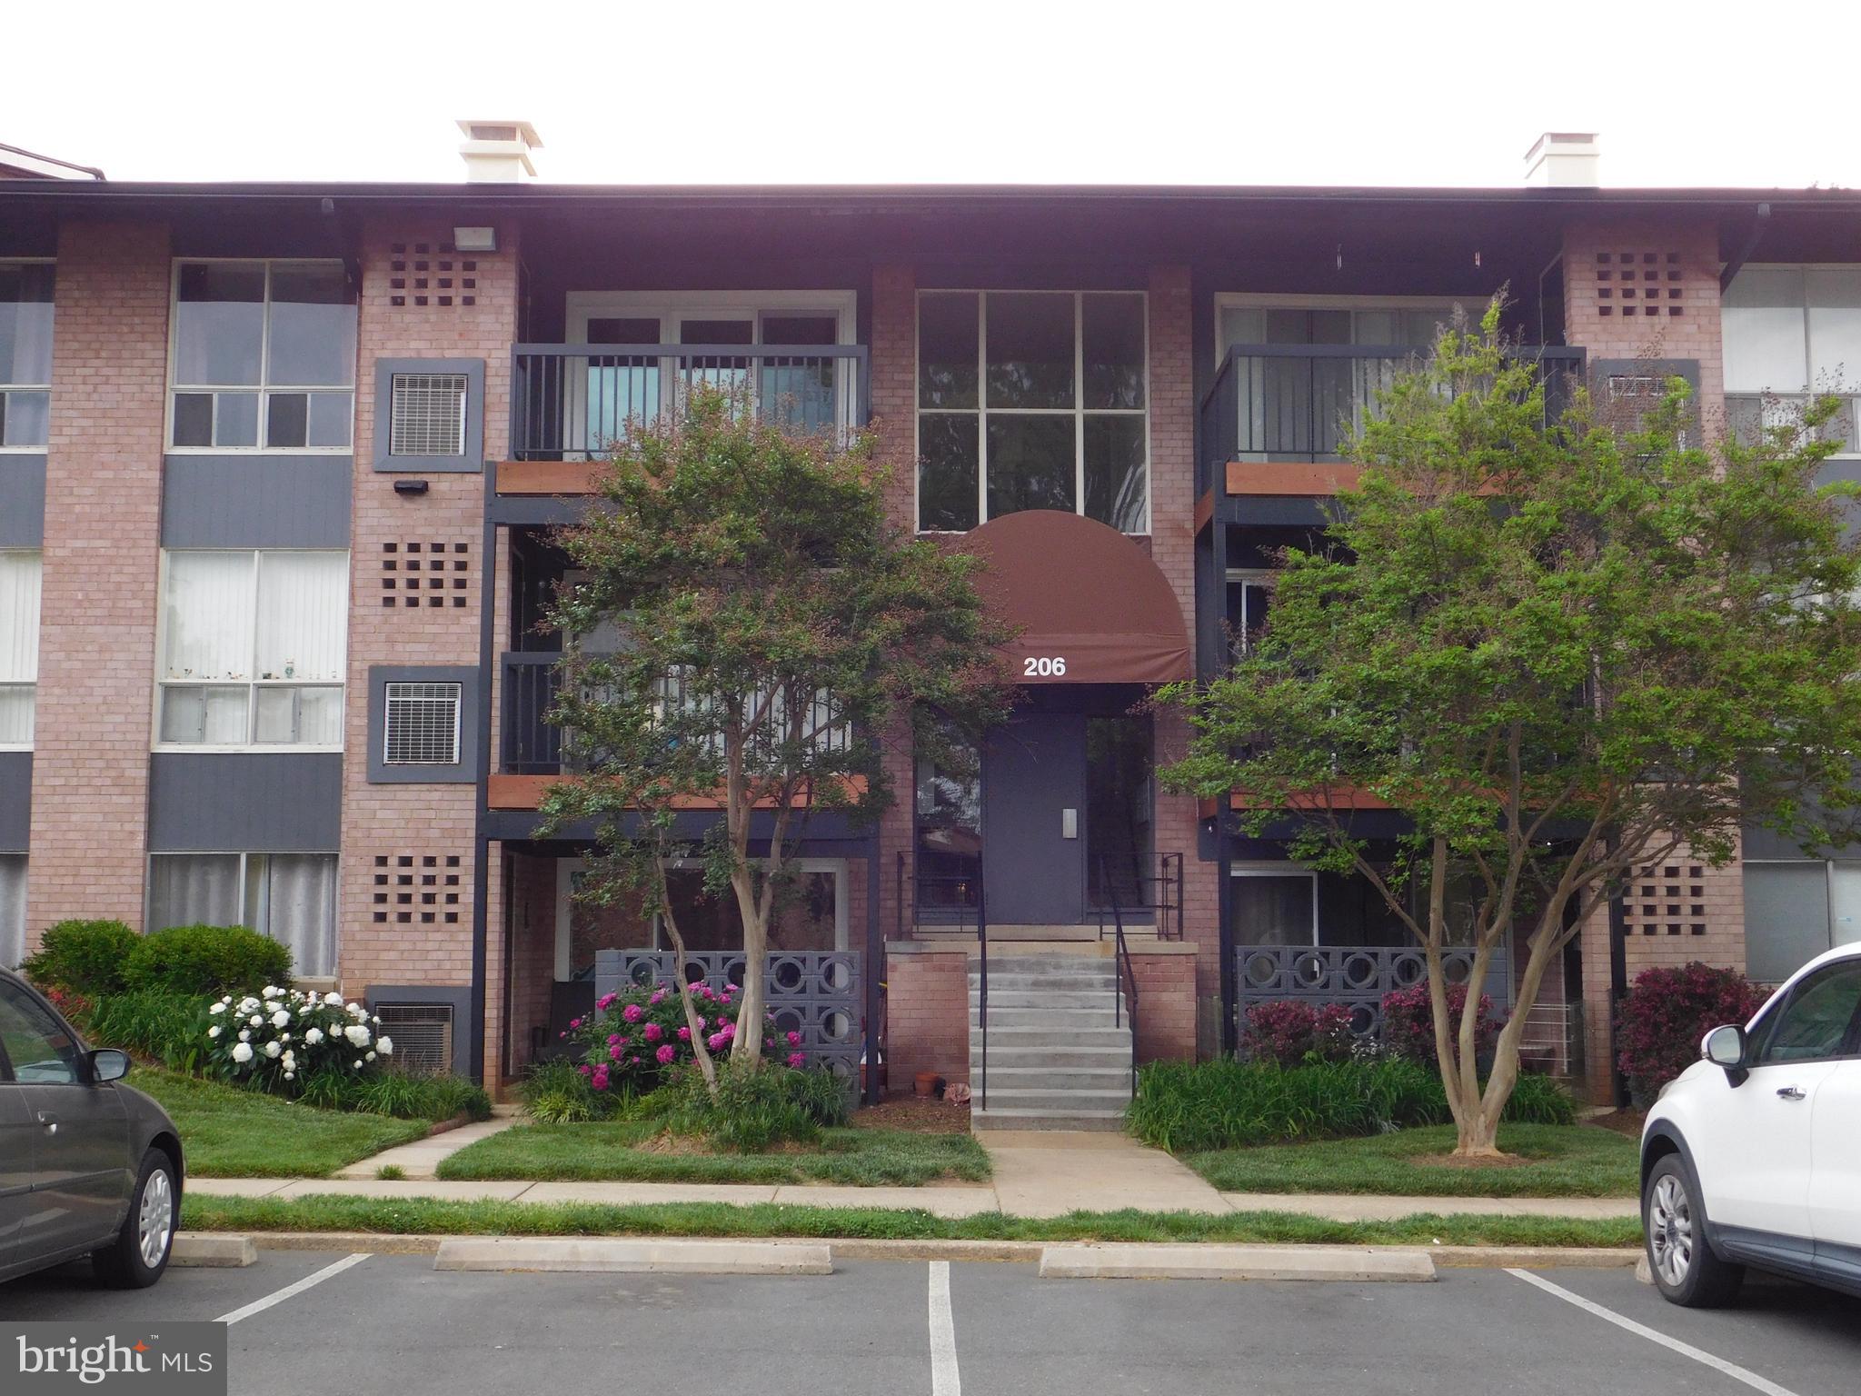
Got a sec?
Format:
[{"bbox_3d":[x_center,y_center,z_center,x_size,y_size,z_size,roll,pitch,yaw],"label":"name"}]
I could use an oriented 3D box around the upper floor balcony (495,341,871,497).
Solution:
[{"bbox_3d":[-2.155,-2.343,19.694,3.266,1.358,1.860,0,-6,0],"label":"upper floor balcony"}]

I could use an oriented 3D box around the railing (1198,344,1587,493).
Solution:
[{"bbox_3d":[4.163,-2.344,19.706,3.238,1.359,1.860,0,-6,0],"label":"railing"}]

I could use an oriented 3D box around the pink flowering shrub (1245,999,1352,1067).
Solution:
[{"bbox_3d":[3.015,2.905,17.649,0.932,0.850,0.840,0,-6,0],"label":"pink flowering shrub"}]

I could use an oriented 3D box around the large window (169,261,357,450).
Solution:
[{"bbox_3d":[-6.127,-3.126,19.749,1.710,1.810,0.120,0,-6,0],"label":"large window"}]

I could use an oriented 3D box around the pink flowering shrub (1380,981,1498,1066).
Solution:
[{"bbox_3d":[4.123,2.759,17.324,0.997,0.953,0.900,0,-6,0],"label":"pink flowering shrub"}]

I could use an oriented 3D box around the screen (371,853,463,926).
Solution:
[{"bbox_3d":[-4.416,1.650,18.556,0.781,0.623,0.130,0,-6,0],"label":"screen"}]

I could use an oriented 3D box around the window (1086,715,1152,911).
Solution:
[{"bbox_3d":[1.789,1.088,20.404,0.647,1.885,0.100,0,-6,0],"label":"window"}]

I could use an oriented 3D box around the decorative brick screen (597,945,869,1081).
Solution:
[{"bbox_3d":[-1.722,2.801,18.320,2.236,1.311,0.190,0,-6,0],"label":"decorative brick screen"}]

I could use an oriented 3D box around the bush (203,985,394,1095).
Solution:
[{"bbox_3d":[-4.985,2.698,16.992,1.526,0.852,1.200,0,-6,0],"label":"bush"}]

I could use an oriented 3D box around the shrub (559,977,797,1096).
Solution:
[{"bbox_3d":[-1.954,2.690,16.704,1.795,1.000,1.350,0,-6,0],"label":"shrub"}]

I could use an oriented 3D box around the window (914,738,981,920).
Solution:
[{"bbox_3d":[0.165,1.115,20.395,0.647,1.884,0.100,0,-6,0],"label":"window"}]

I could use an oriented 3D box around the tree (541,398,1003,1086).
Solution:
[{"bbox_3d":[-1.083,0.397,15.035,3.278,5.219,3.200,0,-6,0],"label":"tree"}]

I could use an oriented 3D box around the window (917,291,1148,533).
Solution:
[{"bbox_3d":[0.983,-2.751,20.758,2.246,2.397,0.120,0,-6,0],"label":"window"}]

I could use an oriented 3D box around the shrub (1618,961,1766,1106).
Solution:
[{"bbox_3d":[6.278,2.804,17.666,1.291,1.263,1.200,0,-6,0],"label":"shrub"}]

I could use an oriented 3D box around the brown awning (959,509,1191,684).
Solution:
[{"bbox_3d":[0.985,-0.814,19.707,2.616,1.553,1.530,0,-6,0],"label":"brown awning"}]

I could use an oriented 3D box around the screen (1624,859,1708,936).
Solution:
[{"bbox_3d":[6.311,1.729,18.567,0.751,0.654,0.130,0,-6,0],"label":"screen"}]

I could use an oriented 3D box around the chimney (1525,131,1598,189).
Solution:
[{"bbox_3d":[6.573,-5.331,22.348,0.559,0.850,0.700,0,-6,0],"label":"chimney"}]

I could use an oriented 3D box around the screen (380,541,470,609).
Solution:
[{"bbox_3d":[-4.389,-1.063,18.743,0.764,0.588,0.100,0,-6,0],"label":"screen"}]

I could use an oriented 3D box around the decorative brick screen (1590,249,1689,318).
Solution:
[{"bbox_3d":[6.277,-3.644,19.055,0.823,0.593,0.100,0,-6,0],"label":"decorative brick screen"}]

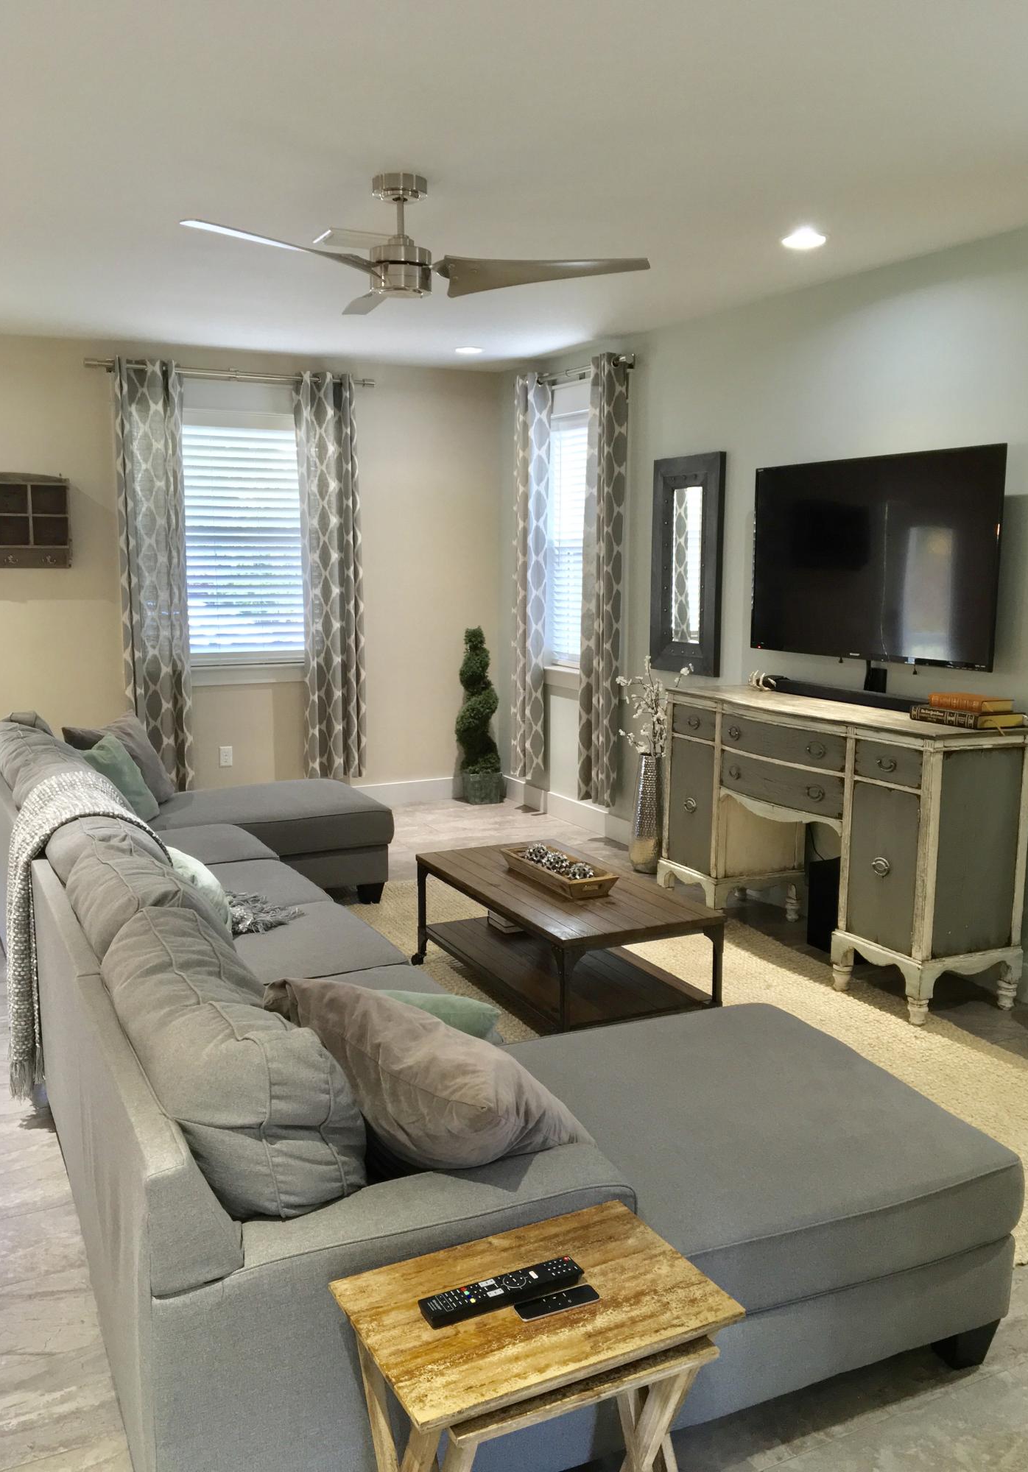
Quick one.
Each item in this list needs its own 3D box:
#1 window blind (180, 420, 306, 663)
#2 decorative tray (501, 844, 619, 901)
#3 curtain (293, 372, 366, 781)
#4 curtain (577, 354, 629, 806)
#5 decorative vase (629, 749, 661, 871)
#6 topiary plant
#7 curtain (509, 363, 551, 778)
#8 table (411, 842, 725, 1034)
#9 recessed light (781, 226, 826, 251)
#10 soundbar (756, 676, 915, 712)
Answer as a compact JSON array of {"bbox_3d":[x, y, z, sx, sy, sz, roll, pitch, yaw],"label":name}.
[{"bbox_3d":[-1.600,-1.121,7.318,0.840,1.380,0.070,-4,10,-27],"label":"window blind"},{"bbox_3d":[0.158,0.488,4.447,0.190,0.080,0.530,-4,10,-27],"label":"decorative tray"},{"bbox_3d":[-1.096,-0.931,7.422,0.361,2.413,0.117,-4,10,-27],"label":"curtain"},{"bbox_3d":[0.491,-0.813,6.681,0.109,2.393,0.302,-4,10,-27],"label":"curtain"},{"bbox_3d":[0.687,0.384,6.370,0.178,0.604,0.178,0,9,0],"label":"decorative vase"},{"bbox_3d":[-0.220,-0.137,7.938,0.265,1.133,0.235,-4,10,-27],"label":"topiary plant"},{"bbox_3d":[0.106,-0.918,7.419,0.109,2.426,0.319,-4,10,-27],"label":"curtain"},{"bbox_3d":[0.156,0.748,4.471,0.610,0.445,1.180,-4,10,-27],"label":"table"},{"bbox_3d":[1.044,-1.783,4.455,0.160,0.030,0.160,-4,10,-27],"label":"recessed light"},{"bbox_3d":[1.385,-0.169,5.052,0.084,0.057,1.091,-4,10,-27],"label":"soundbar"}]

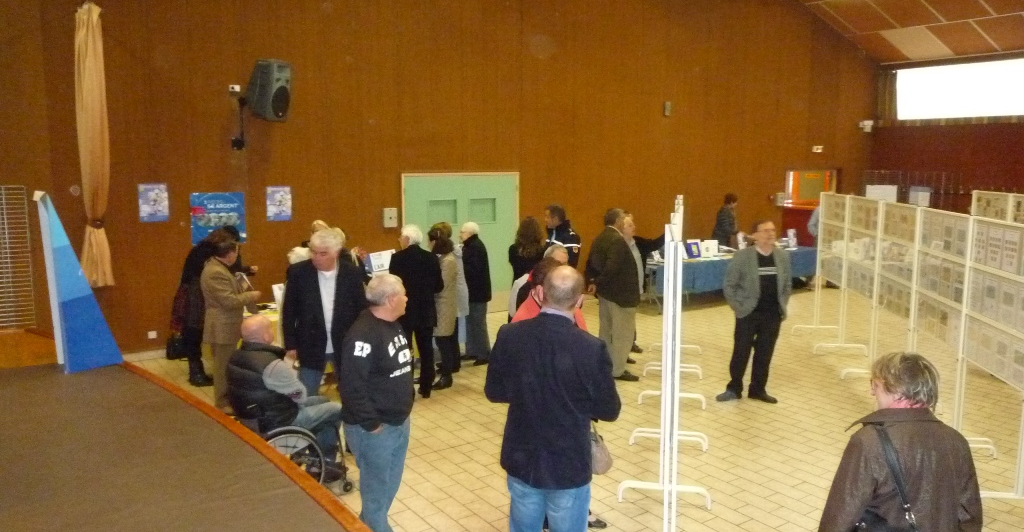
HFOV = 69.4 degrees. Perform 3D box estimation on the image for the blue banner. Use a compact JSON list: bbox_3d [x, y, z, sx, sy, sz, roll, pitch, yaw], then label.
[{"bbox_3d":[-3.505,-0.567,8.856,0.612,0.610,0.010,-5,9,-35],"label":"blue banner"}]

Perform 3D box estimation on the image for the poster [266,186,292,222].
[{"bbox_3d":[-2.907,-0.779,9.250,0.300,0.420,0.010,-5,9,-35],"label":"poster"}]

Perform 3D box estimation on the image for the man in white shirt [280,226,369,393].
[{"bbox_3d":[-1.322,0.621,5.369,0.600,1.770,0.360,-2,8,-11],"label":"man in white shirt"}]

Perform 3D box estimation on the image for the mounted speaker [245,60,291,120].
[{"bbox_3d":[-2.833,-2.040,8.621,0.350,0.670,0.410,10,10,14],"label":"mounted speaker"}]

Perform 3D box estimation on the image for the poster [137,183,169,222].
[{"bbox_3d":[-4.081,-0.721,8.431,0.300,0.420,0.010,-5,9,-35],"label":"poster"}]

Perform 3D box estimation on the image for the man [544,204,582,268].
[{"bbox_3d":[0.548,0.196,8.437,0.360,1.780,0.520,-6,9,-35],"label":"man"}]

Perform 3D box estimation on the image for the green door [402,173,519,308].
[{"bbox_3d":[-0.695,-0.294,10.876,1.970,2.100,0.080,-5,9,-35],"label":"green door"}]

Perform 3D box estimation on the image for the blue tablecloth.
[{"bbox_3d":[3.752,0.041,12.574,4.400,0.530,0.760,-5,9,-35],"label":"blue tablecloth"}]

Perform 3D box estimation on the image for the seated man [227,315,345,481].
[{"bbox_3d":[-1.503,0.895,4.881,0.800,1.220,0.560,-7,10,-42],"label":"seated man"}]

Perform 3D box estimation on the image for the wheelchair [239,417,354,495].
[{"bbox_3d":[-1.532,1.141,4.887,0.950,0.870,0.630,-7,10,-42],"label":"wheelchair"}]

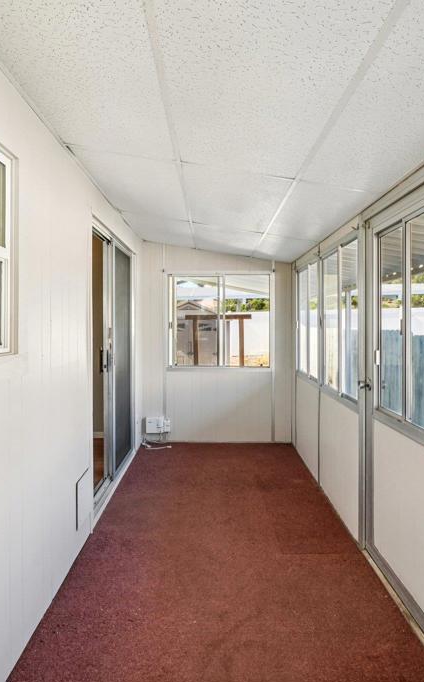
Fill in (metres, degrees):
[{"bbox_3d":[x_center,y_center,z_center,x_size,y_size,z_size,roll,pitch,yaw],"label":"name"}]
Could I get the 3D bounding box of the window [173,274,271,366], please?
[{"bbox_3d":[0.106,-0.217,4.120,1.100,1.060,0.080,0,2,0],"label":"window"}]

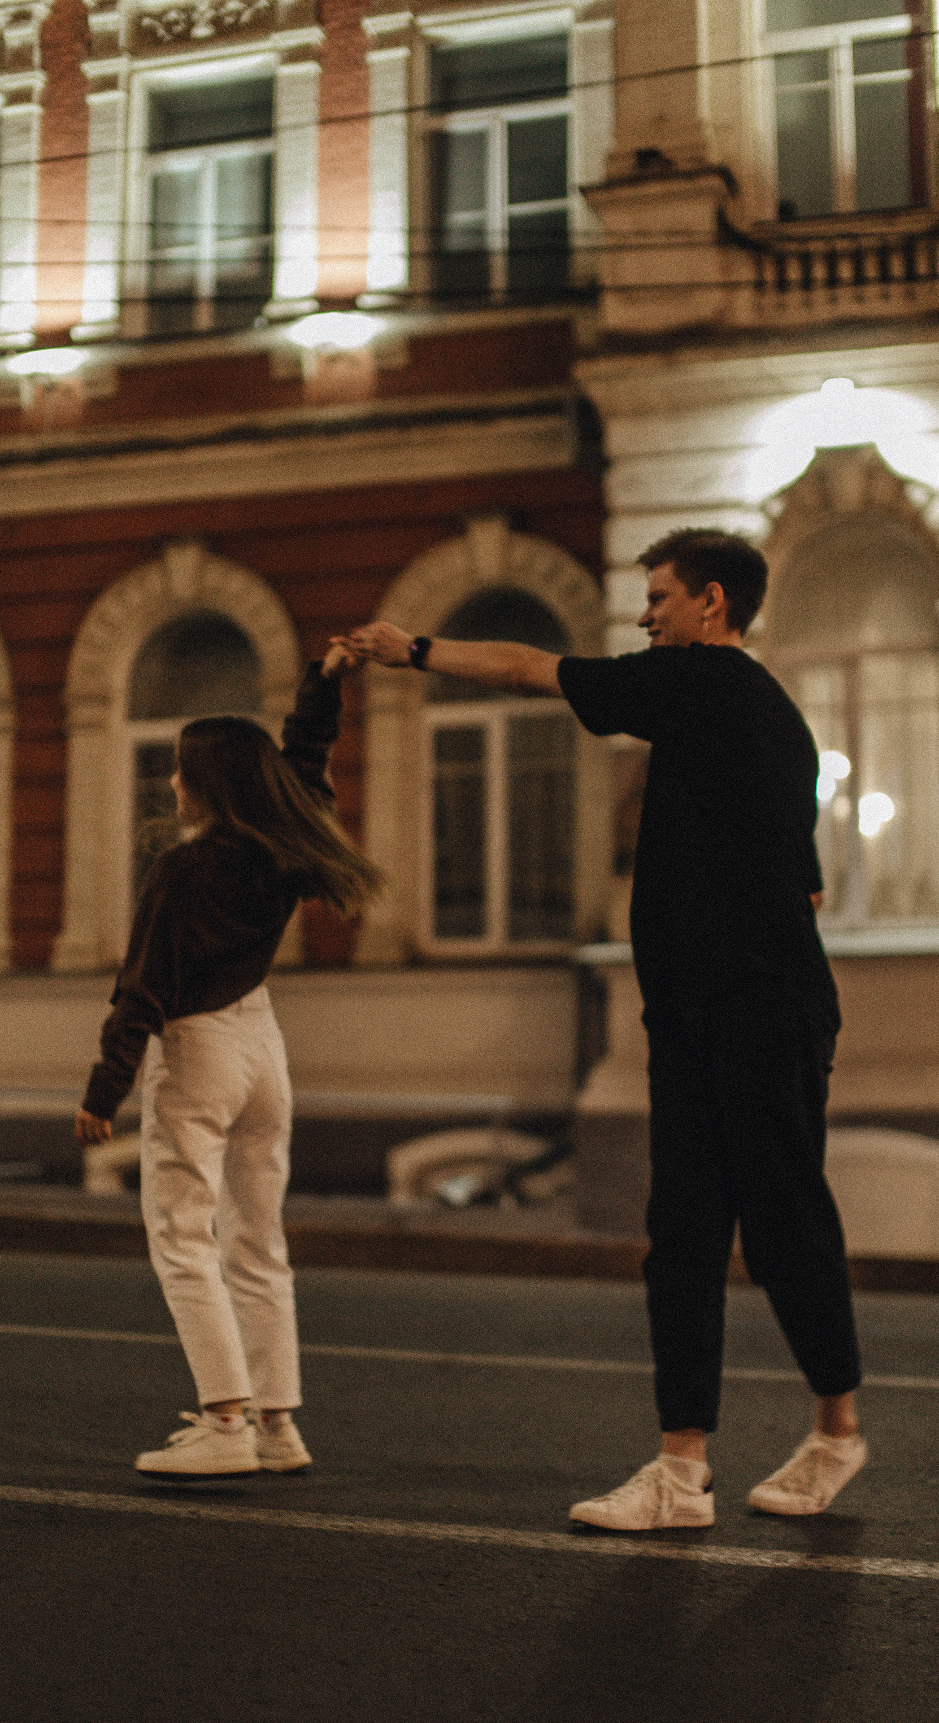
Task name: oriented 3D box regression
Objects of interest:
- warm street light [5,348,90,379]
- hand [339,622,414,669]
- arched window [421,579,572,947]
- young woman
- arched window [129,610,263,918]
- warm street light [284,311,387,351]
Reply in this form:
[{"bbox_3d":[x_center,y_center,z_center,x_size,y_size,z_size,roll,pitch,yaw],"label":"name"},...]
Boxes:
[{"bbox_3d":[-2.528,-2.999,14.648,0.563,0.185,0.300,-2,-7,17],"label":"warm street light"},{"bbox_3d":[-0.182,-0.409,4.520,0.155,0.085,0.090,-2,-7,15],"label":"hand"},{"bbox_3d":[0.193,-0.538,13.866,0.906,2.099,0.180,-2,-7,17],"label":"arched window"},{"bbox_3d":[-0.471,0.394,4.680,0.440,1.630,0.530,-5,-8,41],"label":"young woman"},{"bbox_3d":[-1.636,-0.475,14.441,0.884,2.097,0.180,-2,-7,17],"label":"arched window"},{"bbox_3d":[-0.734,-3.075,14.086,0.637,0.235,0.300,-2,-7,17],"label":"warm street light"}]

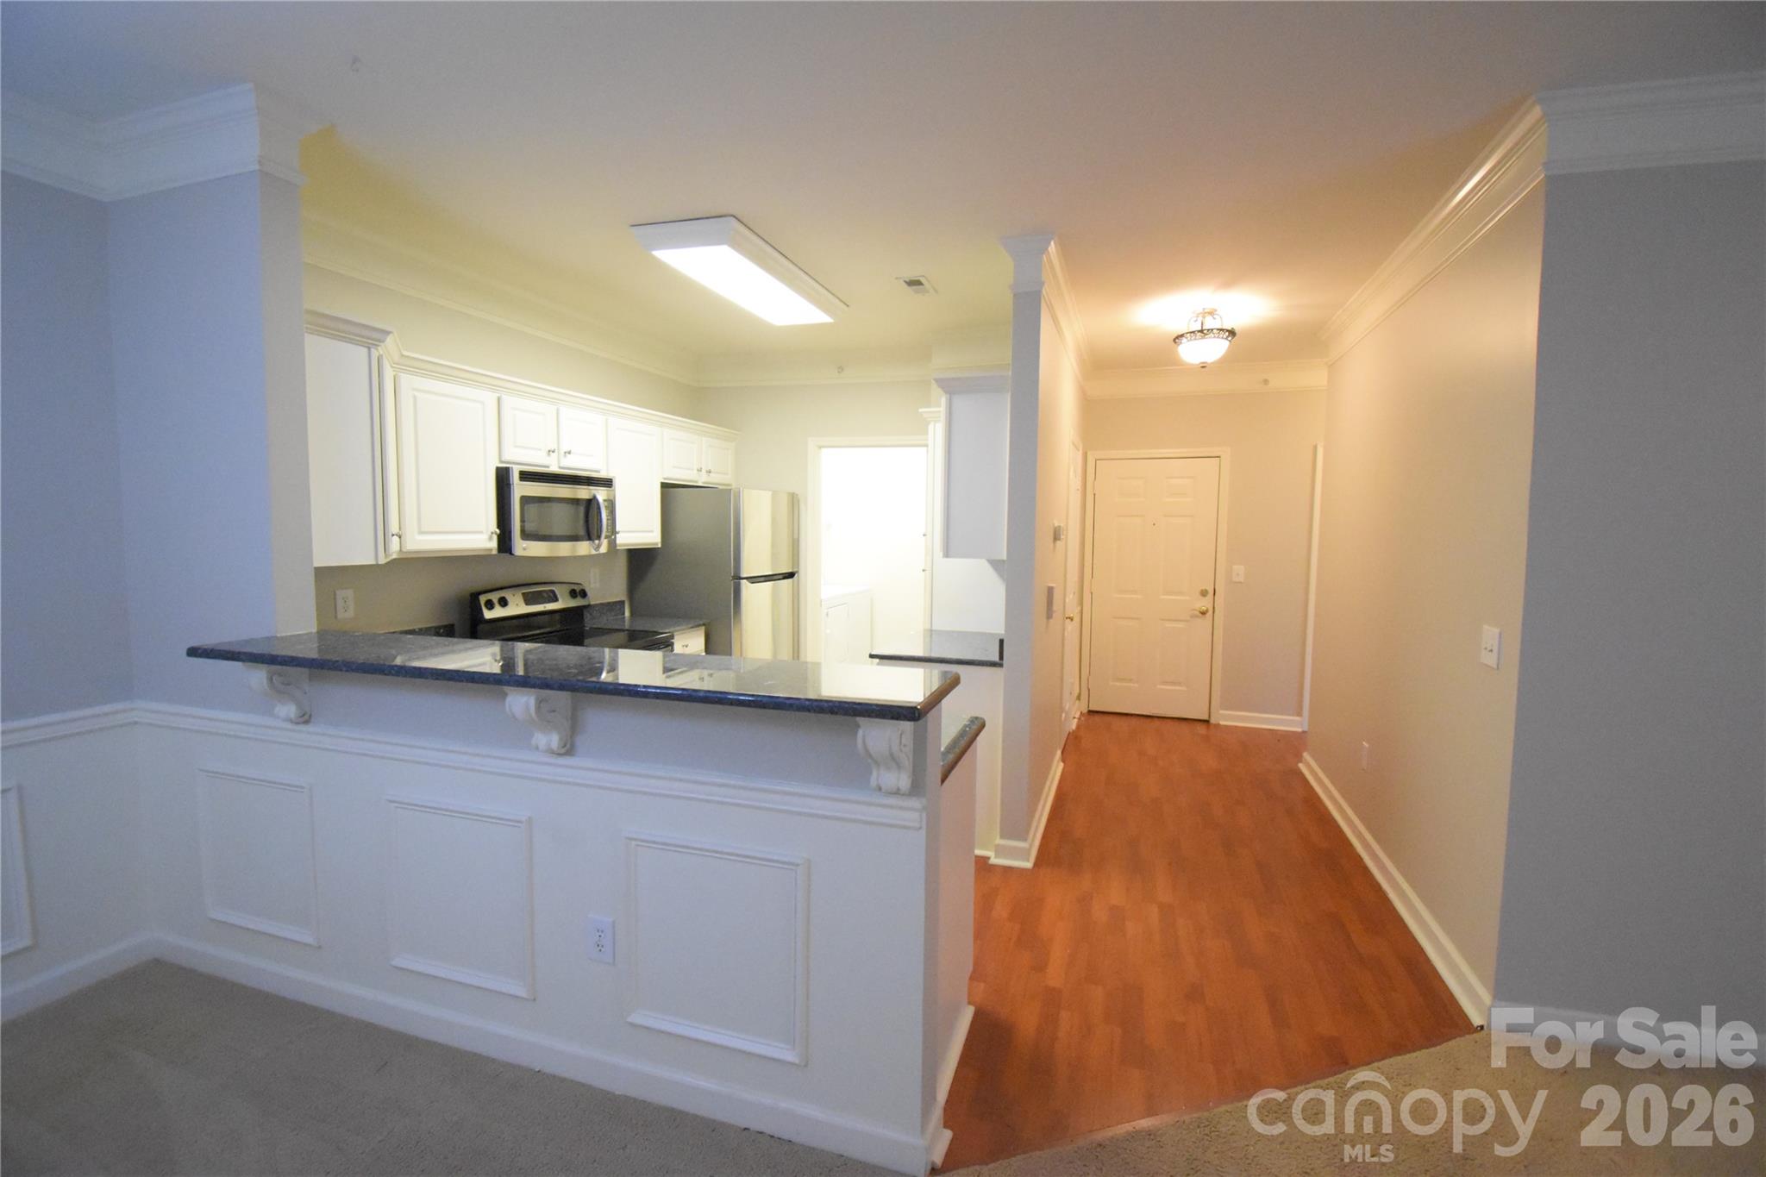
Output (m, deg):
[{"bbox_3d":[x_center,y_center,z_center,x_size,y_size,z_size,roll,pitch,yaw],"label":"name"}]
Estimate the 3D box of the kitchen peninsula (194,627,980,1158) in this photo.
[{"bbox_3d":[-0.811,0.747,2.193,2.141,1.140,0.869,2,5,18],"label":"kitchen peninsula"}]

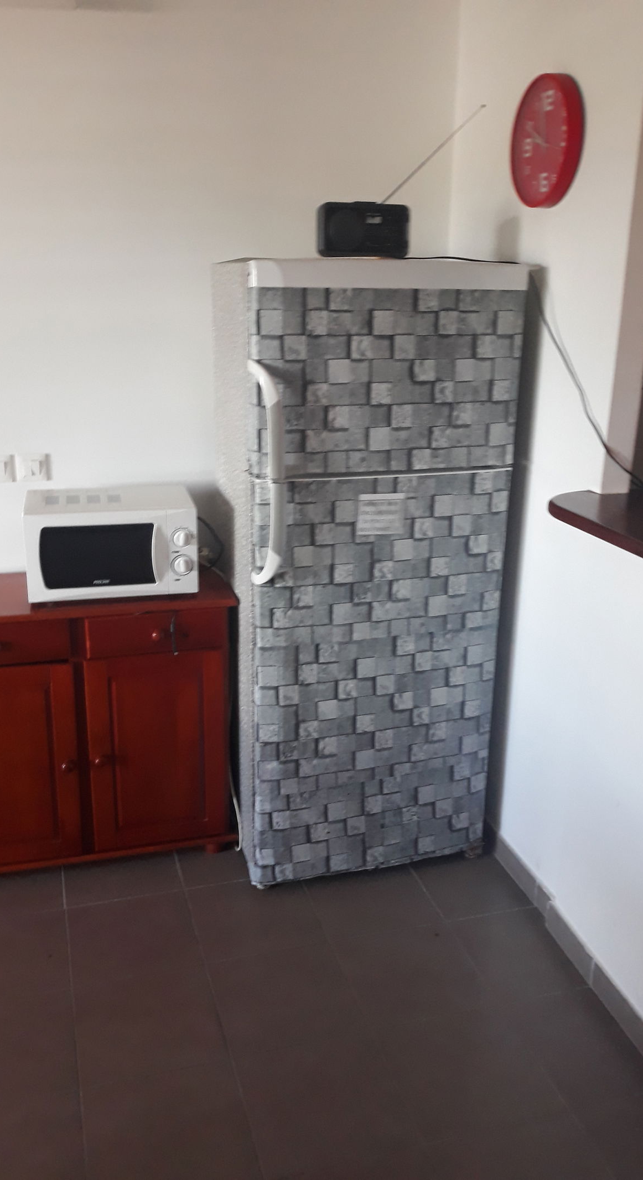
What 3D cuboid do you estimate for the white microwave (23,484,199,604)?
[{"bbox_3d":[-0.612,-0.135,2.658,0.456,0.259,0.366,-4,17,-16],"label":"white microwave"}]

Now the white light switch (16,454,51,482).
[{"bbox_3d":[-0.855,-0.361,2.737,0.098,0.087,0.018,-4,17,-16],"label":"white light switch"}]

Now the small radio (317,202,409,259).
[{"bbox_3d":[0.101,-0.885,2.284,0.231,0.140,0.075,-4,17,-16],"label":"small radio"}]

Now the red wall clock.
[{"bbox_3d":[0.550,-1.096,2.259,0.043,0.294,0.294,-3,17,-14],"label":"red wall clock"}]

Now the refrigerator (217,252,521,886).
[{"bbox_3d":[0.086,-0.054,2.734,0.712,1.711,0.625,-4,17,-16],"label":"refrigerator"}]

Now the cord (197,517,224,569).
[{"bbox_3d":[-0.375,-0.141,2.826,0.095,0.175,0.191,-4,17,-16],"label":"cord"}]

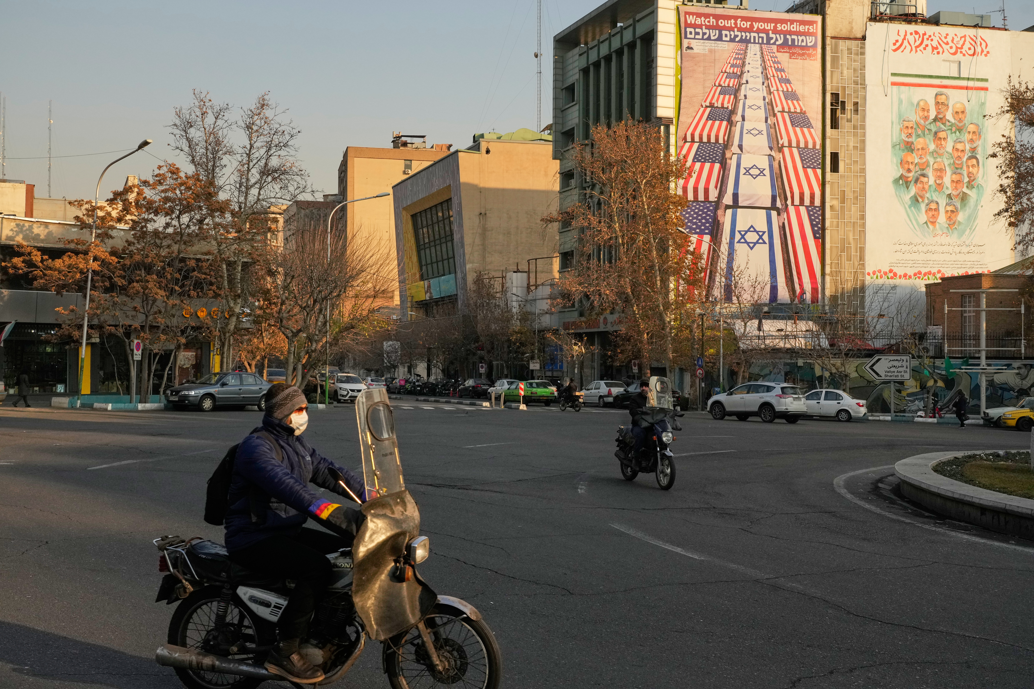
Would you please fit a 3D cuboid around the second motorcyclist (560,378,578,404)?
[{"bbox_3d":[2.600,2.300,50.800,0.620,1.280,0.800,2,-2,-33],"label":"second motorcyclist"}]

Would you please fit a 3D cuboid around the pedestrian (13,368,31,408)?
[{"bbox_3d":[-19.972,1.701,41.700,0.650,1.660,0.520,1,-1,6],"label":"pedestrian"}]

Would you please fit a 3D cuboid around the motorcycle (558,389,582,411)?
[{"bbox_3d":[2.660,2.720,50.900,0.750,1.150,1.980,2,-2,-33],"label":"motorcycle"}]

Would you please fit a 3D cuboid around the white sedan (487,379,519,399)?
[{"bbox_3d":[-0.620,3.090,70.300,1.700,1.450,4.350,1,-1,-21],"label":"white sedan"}]

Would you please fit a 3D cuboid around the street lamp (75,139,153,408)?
[{"bbox_3d":[-15.891,-2.806,40.800,3.300,10.600,0.400,0,-1,26],"label":"street lamp"}]

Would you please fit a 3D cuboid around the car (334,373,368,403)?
[{"bbox_3d":[-9.150,2.370,55.900,1.690,1.500,4.150,1,-1,-18],"label":"car"}]

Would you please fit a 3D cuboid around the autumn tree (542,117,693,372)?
[{"bbox_3d":[5.958,-4.822,62.000,8.800,17.100,8.200,1,-1,0],"label":"autumn tree"}]

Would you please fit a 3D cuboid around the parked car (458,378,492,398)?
[{"bbox_3d":[-3.000,3.150,75.300,1.750,1.440,4.500,1,-2,-23],"label":"parked car"}]

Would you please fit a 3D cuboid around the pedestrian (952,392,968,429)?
[{"bbox_3d":[18.444,2.689,43.000,0.550,1.620,0.550,1,-1,-3],"label":"pedestrian"}]

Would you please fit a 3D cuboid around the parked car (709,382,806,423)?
[{"bbox_3d":[10.450,2.530,45.300,1.845,1.690,4.600,2,-2,-40],"label":"parked car"}]

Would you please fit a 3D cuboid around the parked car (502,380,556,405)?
[{"bbox_3d":[0.600,2.820,59.500,1.700,1.410,4.400,1,-1,-24],"label":"parked car"}]

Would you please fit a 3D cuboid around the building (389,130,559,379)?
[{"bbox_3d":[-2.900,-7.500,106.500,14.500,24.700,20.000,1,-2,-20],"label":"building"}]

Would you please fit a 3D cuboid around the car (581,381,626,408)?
[{"bbox_3d":[5.150,2.850,59.800,1.740,1.520,4.300,1,-1,-20],"label":"car"}]

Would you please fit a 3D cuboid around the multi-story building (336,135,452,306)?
[{"bbox_3d":[-15.400,-10.400,141.000,17.000,31.800,16.000,1,-2,-14],"label":"multi-story building"}]

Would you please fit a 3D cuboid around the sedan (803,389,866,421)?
[{"bbox_3d":[14.840,2.914,50.200,4.100,1.480,1.660,0,-2,22],"label":"sedan"}]

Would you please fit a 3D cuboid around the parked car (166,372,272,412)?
[{"bbox_3d":[-11.540,1.860,40.800,1.730,1.460,4.500,0,-1,36],"label":"parked car"}]

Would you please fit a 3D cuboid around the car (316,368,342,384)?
[{"bbox_3d":[-12.353,2.418,68.000,1.720,1.600,4.400,1,-1,-18],"label":"car"}]

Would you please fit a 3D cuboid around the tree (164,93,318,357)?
[{"bbox_3d":[-11.460,-4.060,43.000,6.100,13.000,6.000,1,-2,-17],"label":"tree"}]

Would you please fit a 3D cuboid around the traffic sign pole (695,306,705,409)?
[{"bbox_3d":[9.780,0.800,55.200,0.500,5.450,0.420,0,-2,17],"label":"traffic sign pole"}]

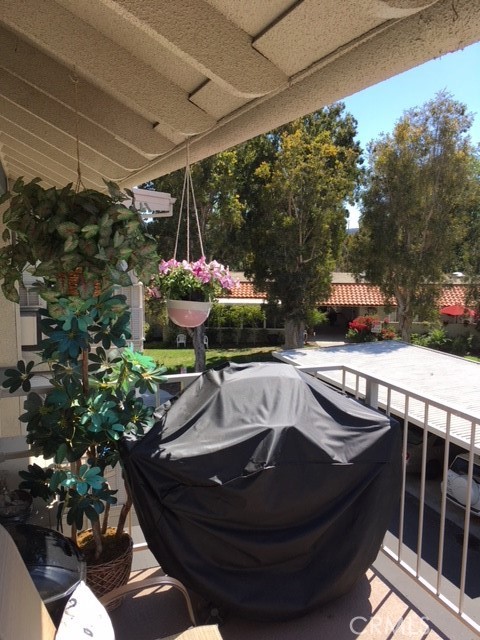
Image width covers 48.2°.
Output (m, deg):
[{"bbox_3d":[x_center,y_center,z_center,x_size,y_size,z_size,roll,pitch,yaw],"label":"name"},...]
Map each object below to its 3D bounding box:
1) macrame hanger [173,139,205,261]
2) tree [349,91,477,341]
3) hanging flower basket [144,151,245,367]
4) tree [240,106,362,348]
[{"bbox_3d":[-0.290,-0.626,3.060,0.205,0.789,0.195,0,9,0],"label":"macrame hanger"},{"bbox_3d":[10.339,-5.822,31.989,7.500,14.945,6.700,0,9,0],"label":"tree"},{"bbox_3d":[-0.237,-0.379,2.738,0.507,0.920,0.466,0,9,0],"label":"hanging flower basket"},{"bbox_3d":[3.641,-5.169,31.279,7.200,13.890,6.500,0,9,0],"label":"tree"}]

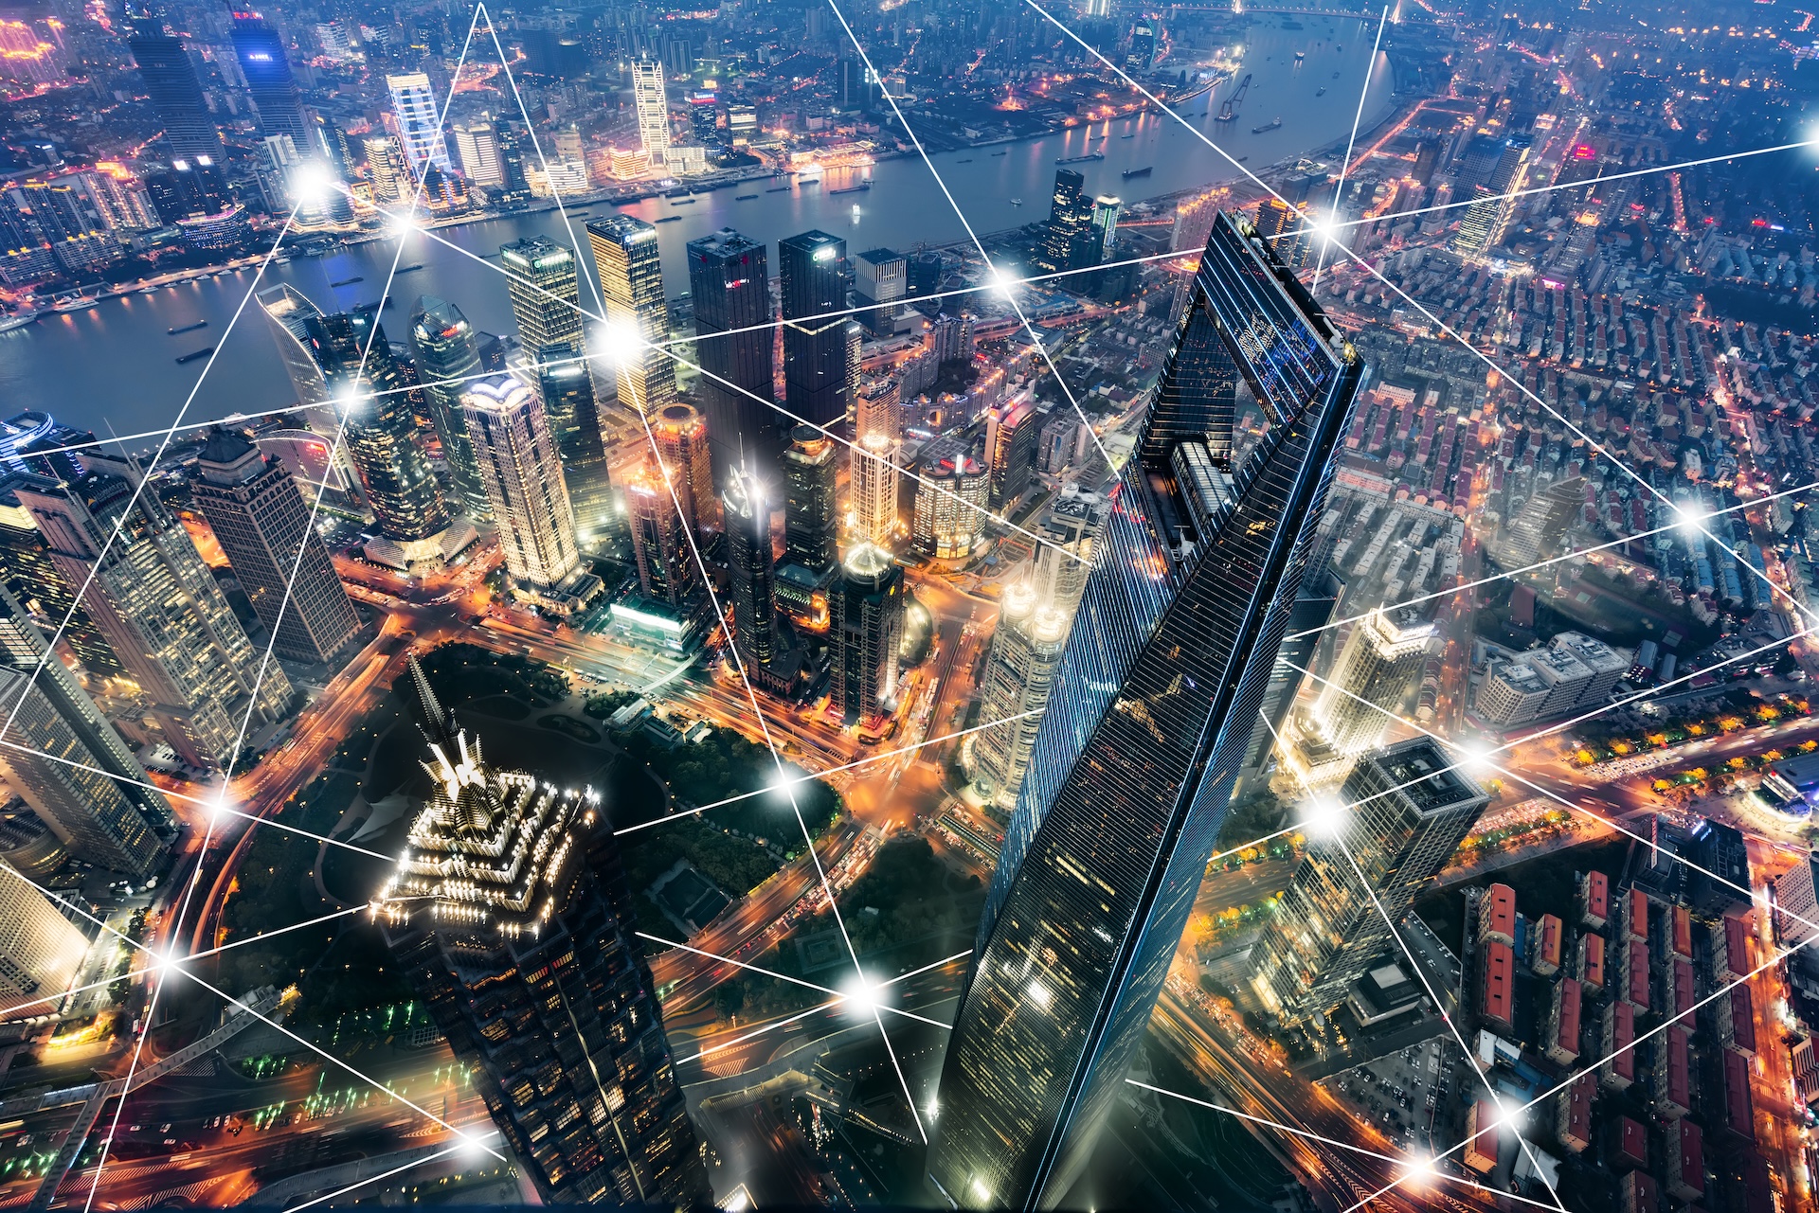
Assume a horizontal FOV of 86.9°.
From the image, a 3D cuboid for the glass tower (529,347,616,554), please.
[{"bbox_3d":[-297.870,-137.770,853.620,38.000,186.000,38.000,-18,46,-22],"label":"glass tower"}]

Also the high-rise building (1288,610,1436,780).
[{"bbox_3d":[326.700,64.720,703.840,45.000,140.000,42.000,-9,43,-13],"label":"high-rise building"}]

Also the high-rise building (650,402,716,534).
[{"bbox_3d":[-195.950,-106.420,852.880,33.000,151.000,33.000,17,43,15],"label":"high-rise building"}]

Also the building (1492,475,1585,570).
[{"bbox_3d":[618.300,-83.500,935.400,45.000,74.000,29.000,-22,47,-26],"label":"building"}]

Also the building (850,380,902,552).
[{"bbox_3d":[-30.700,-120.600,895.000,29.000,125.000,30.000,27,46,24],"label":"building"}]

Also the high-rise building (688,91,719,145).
[{"bbox_3d":[-391.100,-931.690,1829.570,42.820,82.000,26.770,-26,49,-29],"label":"high-rise building"}]

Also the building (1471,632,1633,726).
[{"bbox_3d":[529.420,58.800,802.690,117.000,36.000,49.000,-10,43,-15],"label":"building"}]

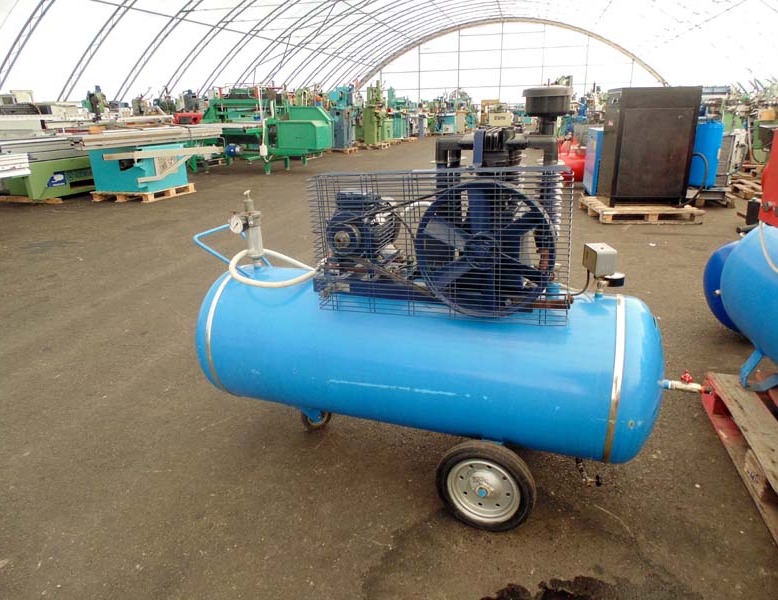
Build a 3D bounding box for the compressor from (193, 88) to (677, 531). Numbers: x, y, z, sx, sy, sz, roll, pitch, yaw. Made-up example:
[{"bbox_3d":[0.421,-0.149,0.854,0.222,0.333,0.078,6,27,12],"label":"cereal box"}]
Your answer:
[{"bbox_3d":[0.052,-0.006,1.937,1.890,1.450,0.620,7,23,20],"label":"compressor"}]

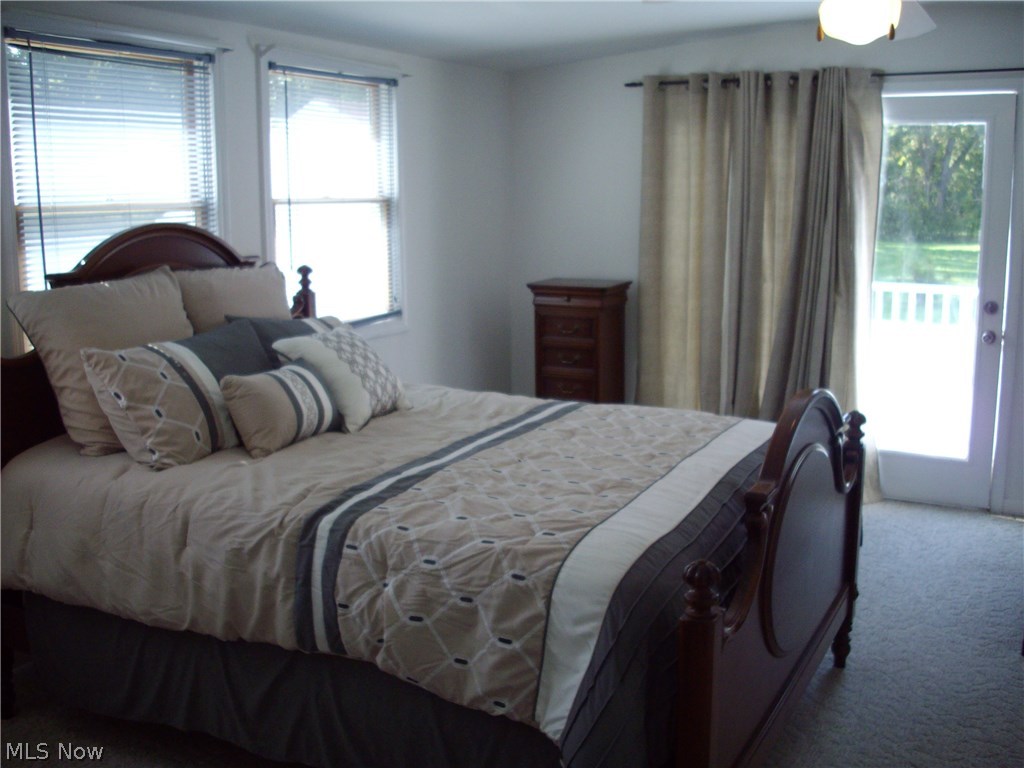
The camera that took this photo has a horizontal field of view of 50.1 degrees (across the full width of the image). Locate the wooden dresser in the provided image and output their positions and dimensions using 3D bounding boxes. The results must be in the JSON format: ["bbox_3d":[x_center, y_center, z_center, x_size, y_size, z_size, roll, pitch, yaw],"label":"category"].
[{"bbox_3d":[0.374,-0.028,6.149,0.480,1.070,0.430,5,12,27],"label":"wooden dresser"}]

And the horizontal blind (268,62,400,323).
[{"bbox_3d":[-0.786,-0.831,4.990,0.100,1.140,0.920,5,12,27],"label":"horizontal blind"}]

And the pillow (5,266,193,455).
[{"bbox_3d":[-1.231,-0.072,3.503,0.200,0.530,0.640,-13,3,29],"label":"pillow"}]

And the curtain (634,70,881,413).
[{"bbox_3d":[1.252,-0.519,5.753,1.220,2.170,0.170,5,12,27],"label":"curtain"}]

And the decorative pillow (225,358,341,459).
[{"bbox_3d":[-0.726,0.062,3.479,0.140,0.300,0.450,-33,-7,29],"label":"decorative pillow"}]

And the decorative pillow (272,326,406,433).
[{"bbox_3d":[-0.572,-0.037,3.872,0.440,0.150,0.440,47,27,13],"label":"decorative pillow"}]

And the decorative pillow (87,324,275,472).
[{"bbox_3d":[-0.994,0.008,3.474,0.180,0.450,0.700,-37,-8,28],"label":"decorative pillow"}]

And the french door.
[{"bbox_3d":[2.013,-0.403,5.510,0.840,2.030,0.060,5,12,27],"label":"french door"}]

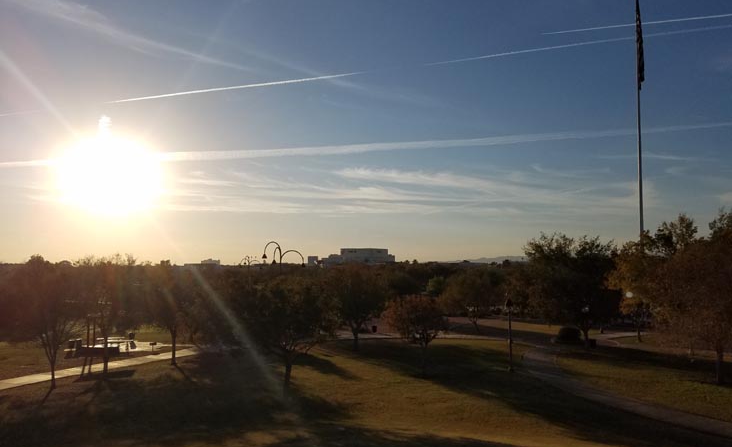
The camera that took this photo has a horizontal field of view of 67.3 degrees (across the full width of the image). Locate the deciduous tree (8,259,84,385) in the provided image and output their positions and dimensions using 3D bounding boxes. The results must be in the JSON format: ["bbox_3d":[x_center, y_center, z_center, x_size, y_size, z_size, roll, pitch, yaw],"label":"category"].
[{"bbox_3d":[-19.820,6.060,34.000,4.576,8.189,4.576,0,-5,0],"label":"deciduous tree"}]

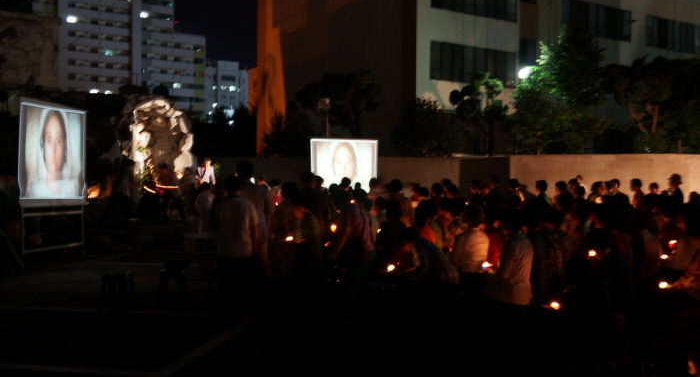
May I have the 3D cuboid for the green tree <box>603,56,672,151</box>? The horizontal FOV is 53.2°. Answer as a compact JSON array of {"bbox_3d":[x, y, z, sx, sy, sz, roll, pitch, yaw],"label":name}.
[{"bbox_3d":[8.840,-1.854,21.522,2.200,4.411,2.100,0,1,0],"label":"green tree"}]

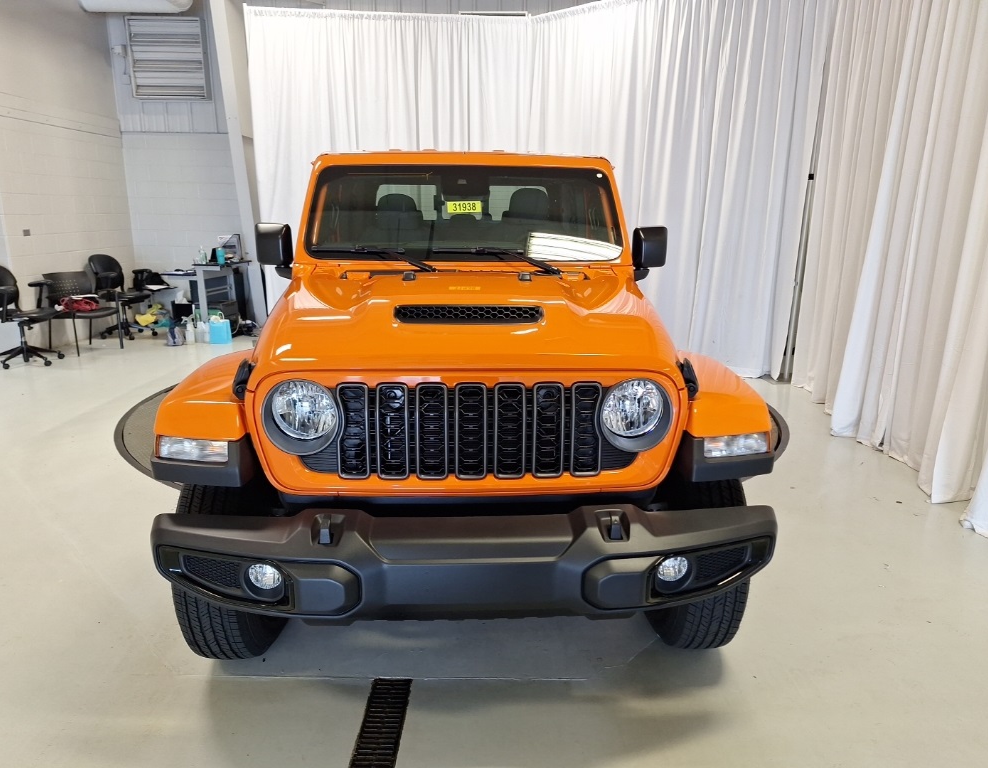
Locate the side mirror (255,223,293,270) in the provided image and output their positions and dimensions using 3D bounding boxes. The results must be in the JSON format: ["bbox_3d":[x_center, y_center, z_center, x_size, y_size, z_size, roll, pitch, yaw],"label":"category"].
[{"bbox_3d":[-1.020,-0.644,3.169,0.160,0.215,0.120,0,14,-3],"label":"side mirror"}]

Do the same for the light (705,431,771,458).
[{"bbox_3d":[0.714,0.184,2.036,0.210,0.085,0.090,0,14,-3],"label":"light"}]

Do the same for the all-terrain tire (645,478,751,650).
[{"bbox_3d":[0.706,0.553,2.565,0.250,0.800,0.800,0,14,-3],"label":"all-terrain tire"}]

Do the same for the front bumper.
[{"bbox_3d":[-0.063,0.453,1.833,1.700,0.280,0.320,0,14,-3],"label":"front bumper"}]

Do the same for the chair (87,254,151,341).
[{"bbox_3d":[-4.550,-1.068,8.315,0.640,0.960,0.620,7,15,22],"label":"chair"}]

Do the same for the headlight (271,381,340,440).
[{"bbox_3d":[-0.532,0.067,1.930,0.175,0.170,0.090,0,14,-3],"label":"headlight"}]

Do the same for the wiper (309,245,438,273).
[{"bbox_3d":[-0.527,-0.553,2.998,0.560,0.115,0.150,0,14,-3],"label":"wiper"}]

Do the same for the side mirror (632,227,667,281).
[{"bbox_3d":[0.749,-0.630,3.271,0.155,0.235,0.120,0,14,-3],"label":"side mirror"}]

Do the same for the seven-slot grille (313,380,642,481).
[{"bbox_3d":[-0.061,0.121,1.790,0.880,0.280,0.080,0,14,-3],"label":"seven-slot grille"}]

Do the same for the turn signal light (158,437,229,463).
[{"bbox_3d":[-0.858,0.188,1.959,0.210,0.085,0.090,0,14,-3],"label":"turn signal light"}]

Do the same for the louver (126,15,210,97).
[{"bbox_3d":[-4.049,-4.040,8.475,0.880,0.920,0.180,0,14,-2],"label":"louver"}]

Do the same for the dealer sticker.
[{"bbox_3d":[-0.136,-0.836,3.201,0.163,0.066,0.005,0,-11,-3],"label":"dealer sticker"}]

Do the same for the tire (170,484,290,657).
[{"bbox_3d":[-0.902,0.549,2.457,0.255,0.800,0.800,0,14,-3],"label":"tire"}]

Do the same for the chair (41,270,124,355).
[{"bbox_3d":[-4.584,-0.807,7.577,0.580,0.830,0.520,9,16,30],"label":"chair"}]

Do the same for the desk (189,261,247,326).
[{"bbox_3d":[-3.379,-1.089,8.627,0.500,0.870,0.950,0,14,-3],"label":"desk"}]

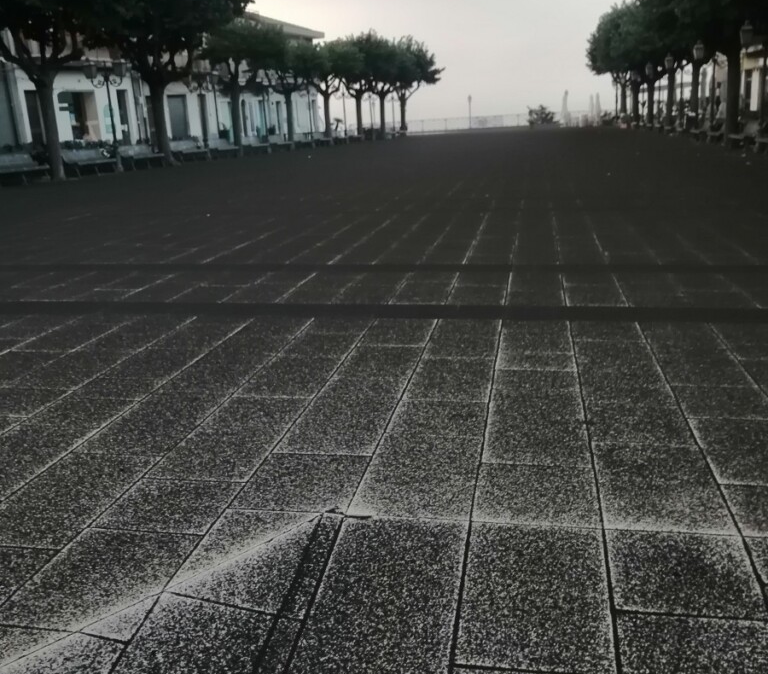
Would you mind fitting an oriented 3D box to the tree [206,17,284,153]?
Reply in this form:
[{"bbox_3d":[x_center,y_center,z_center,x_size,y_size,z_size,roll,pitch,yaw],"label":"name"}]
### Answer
[{"bbox_3d":[-7.452,-13.342,41.090,4.612,6.901,4.612,0,16,11],"label":"tree"}]

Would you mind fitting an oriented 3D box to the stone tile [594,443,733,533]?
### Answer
[{"bbox_3d":[0.933,0.521,2.635,0.389,0.050,0.645,0,16,11],"label":"stone tile"}]

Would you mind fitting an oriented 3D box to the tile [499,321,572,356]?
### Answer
[{"bbox_3d":[0.879,0.018,4.476,0.401,0.050,0.681,0,16,11],"label":"tile"}]

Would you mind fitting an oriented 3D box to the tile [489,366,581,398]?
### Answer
[{"bbox_3d":[0.732,0.234,3.715,0.401,0.050,0.328,0,16,11],"label":"tile"}]

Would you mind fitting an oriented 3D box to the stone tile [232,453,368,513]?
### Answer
[{"bbox_3d":[-0.292,0.547,2.829,0.413,0.040,0.455,0,16,11],"label":"stone tile"}]

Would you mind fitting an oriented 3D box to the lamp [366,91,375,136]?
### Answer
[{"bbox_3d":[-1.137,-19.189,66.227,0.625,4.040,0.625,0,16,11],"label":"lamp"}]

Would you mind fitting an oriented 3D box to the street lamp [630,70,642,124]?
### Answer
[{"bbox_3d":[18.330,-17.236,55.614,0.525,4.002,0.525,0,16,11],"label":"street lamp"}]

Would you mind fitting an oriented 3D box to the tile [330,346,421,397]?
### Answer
[{"bbox_3d":[-0.035,0.176,4.067,0.404,0.050,0.742,0,16,11],"label":"tile"}]

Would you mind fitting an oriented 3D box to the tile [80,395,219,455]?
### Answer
[{"bbox_3d":[-1.000,0.398,3.436,0.401,0.050,0.736,0,16,11],"label":"tile"}]

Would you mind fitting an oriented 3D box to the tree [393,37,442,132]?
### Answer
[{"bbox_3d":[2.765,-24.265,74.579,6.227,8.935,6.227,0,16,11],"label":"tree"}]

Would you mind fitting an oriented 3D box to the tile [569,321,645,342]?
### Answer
[{"bbox_3d":[1.296,-0.013,4.510,0.389,0.050,0.425,0,16,11],"label":"tile"}]

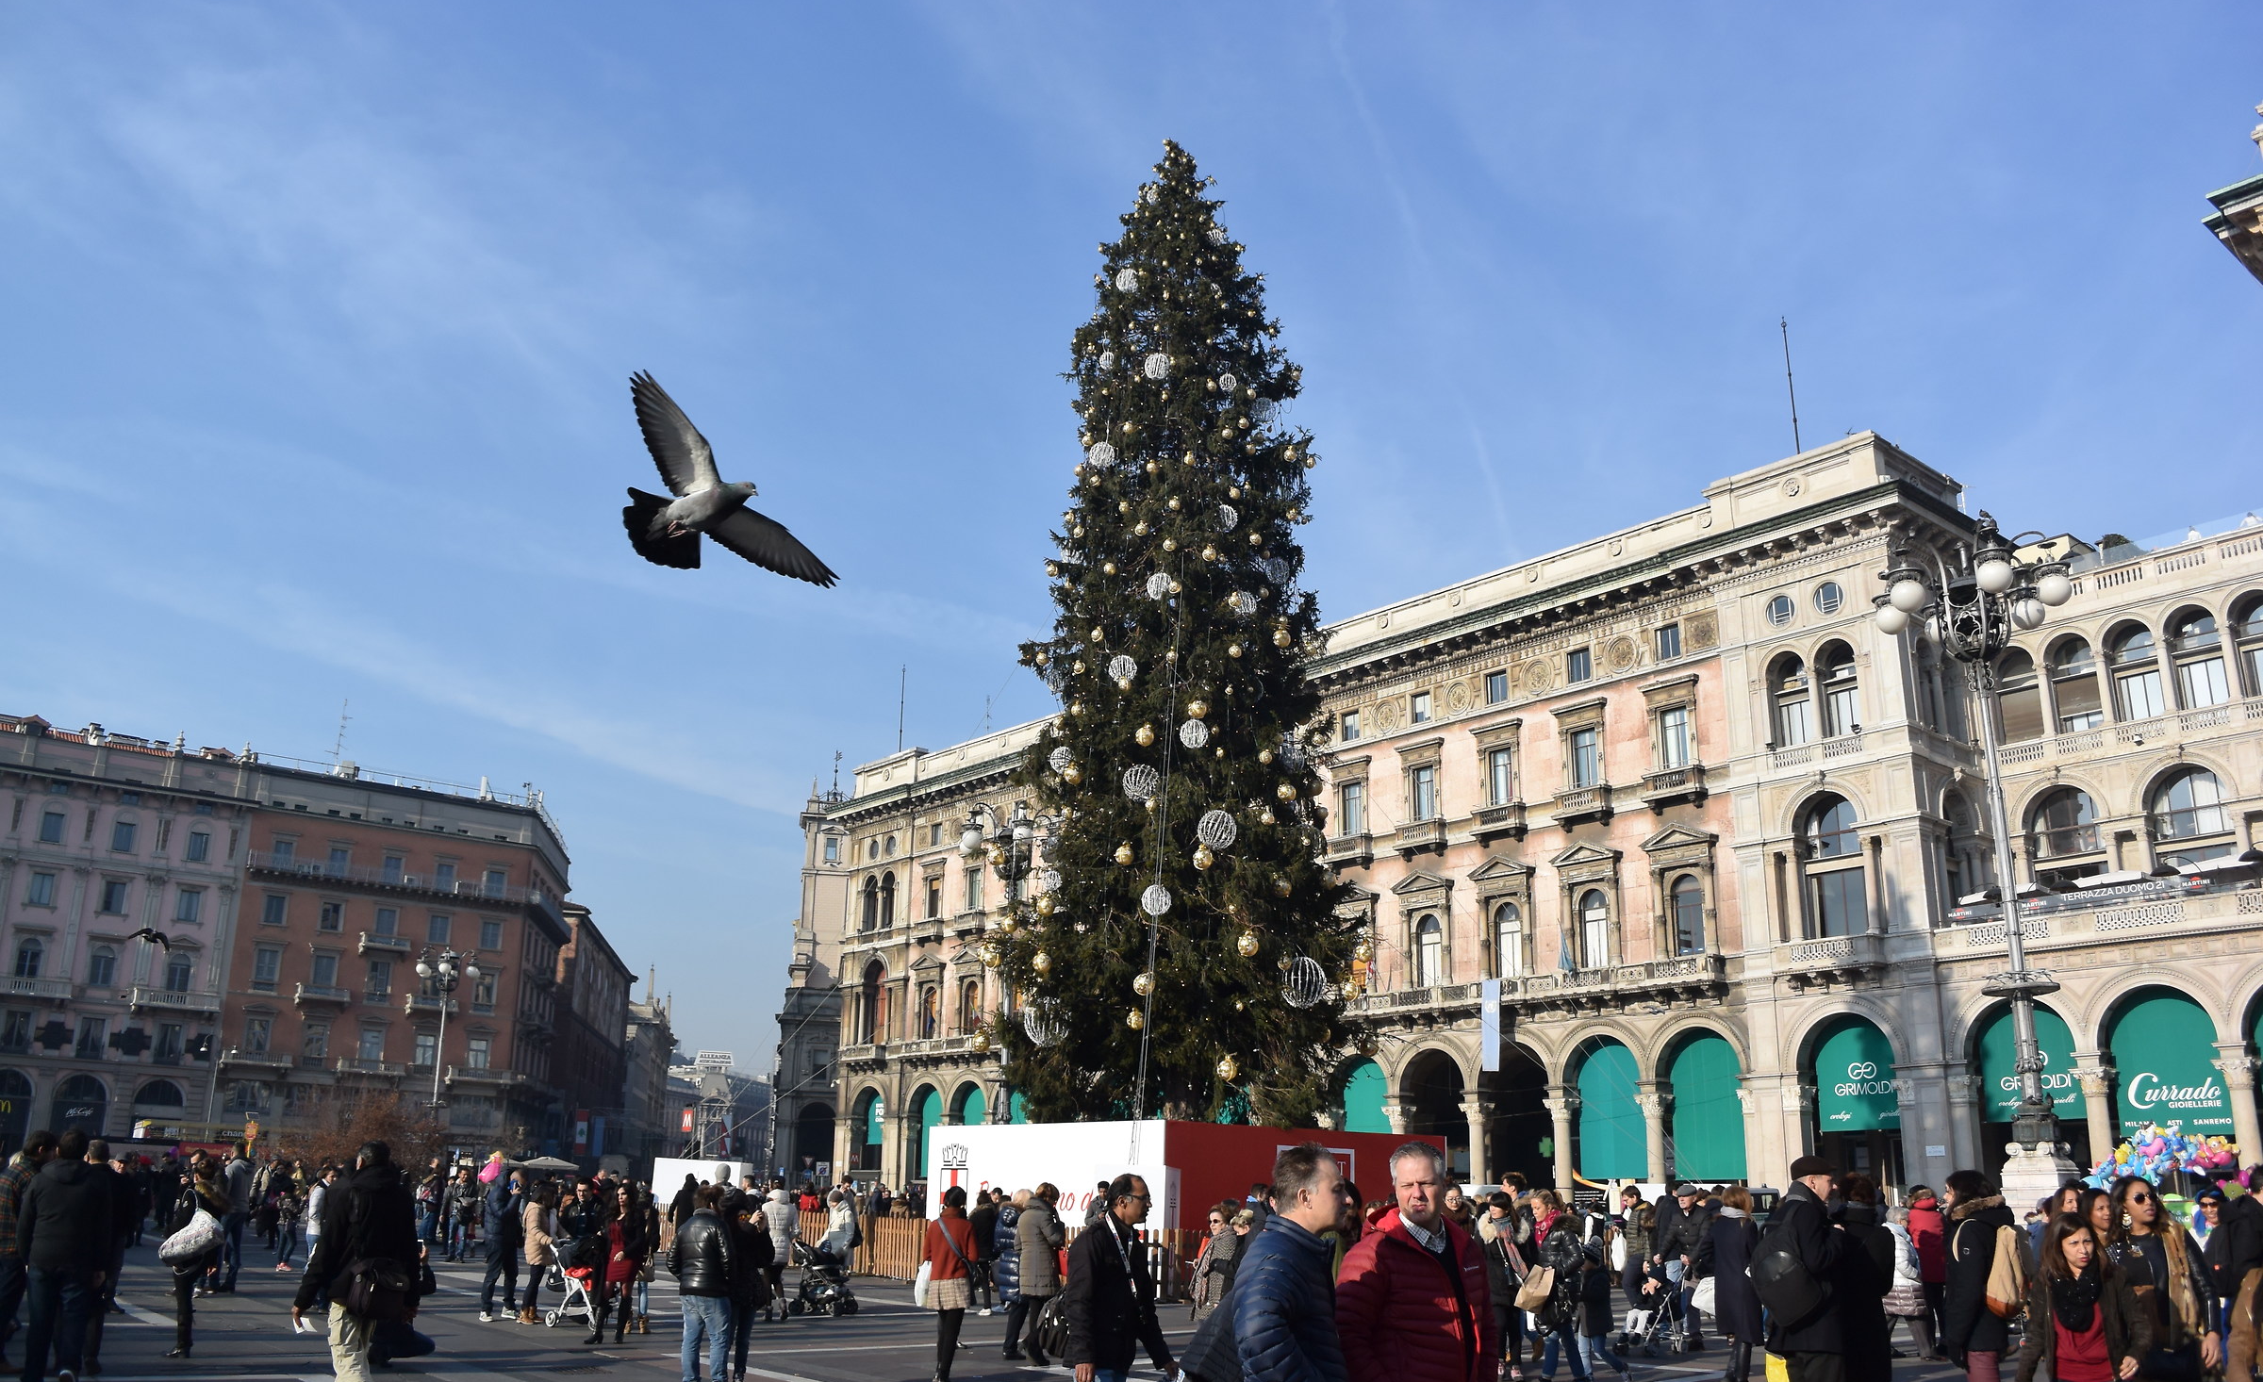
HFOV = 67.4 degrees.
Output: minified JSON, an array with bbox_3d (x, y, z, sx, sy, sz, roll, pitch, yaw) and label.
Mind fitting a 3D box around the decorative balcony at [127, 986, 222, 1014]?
[{"bbox_3d":[-58.568,19.115,104.100,4.555,1.250,1.100,14,-21,-38],"label":"decorative balcony"}]

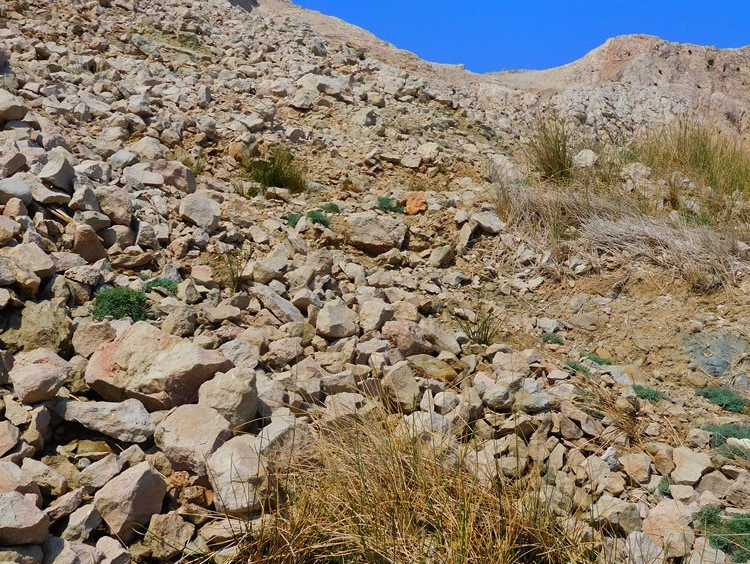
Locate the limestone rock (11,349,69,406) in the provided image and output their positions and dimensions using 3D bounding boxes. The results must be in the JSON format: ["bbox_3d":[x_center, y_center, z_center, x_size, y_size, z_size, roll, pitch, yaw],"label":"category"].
[{"bbox_3d":[-1.220,0.343,3.350,0.210,0.175,0.180,0,-5,0],"label":"limestone rock"}]

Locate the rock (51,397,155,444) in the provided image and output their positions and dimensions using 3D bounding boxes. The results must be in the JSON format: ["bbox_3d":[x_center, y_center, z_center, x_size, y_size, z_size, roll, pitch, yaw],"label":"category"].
[{"bbox_3d":[-0.943,0.479,3.200,0.350,0.140,0.200,0,-5,0],"label":"rock"}]

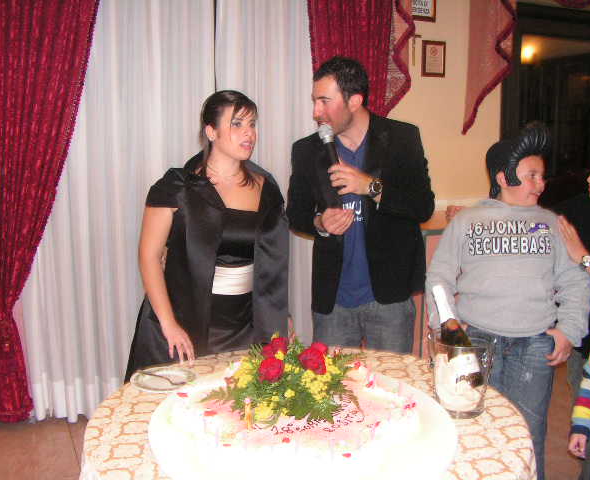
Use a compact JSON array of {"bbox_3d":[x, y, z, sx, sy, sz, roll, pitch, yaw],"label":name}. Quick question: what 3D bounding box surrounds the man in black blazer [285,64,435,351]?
[{"bbox_3d":[0.235,0.256,2.427,0.540,1.800,0.420,1,9,7],"label":"man in black blazer"}]

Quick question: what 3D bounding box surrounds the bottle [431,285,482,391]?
[{"bbox_3d":[0.427,0.273,1.792,0.086,0.300,0.086,-17,8,8],"label":"bottle"}]

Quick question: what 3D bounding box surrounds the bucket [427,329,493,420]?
[{"bbox_3d":[0.440,0.357,1.810,0.172,0.206,0.168,0,9,0],"label":"bucket"}]

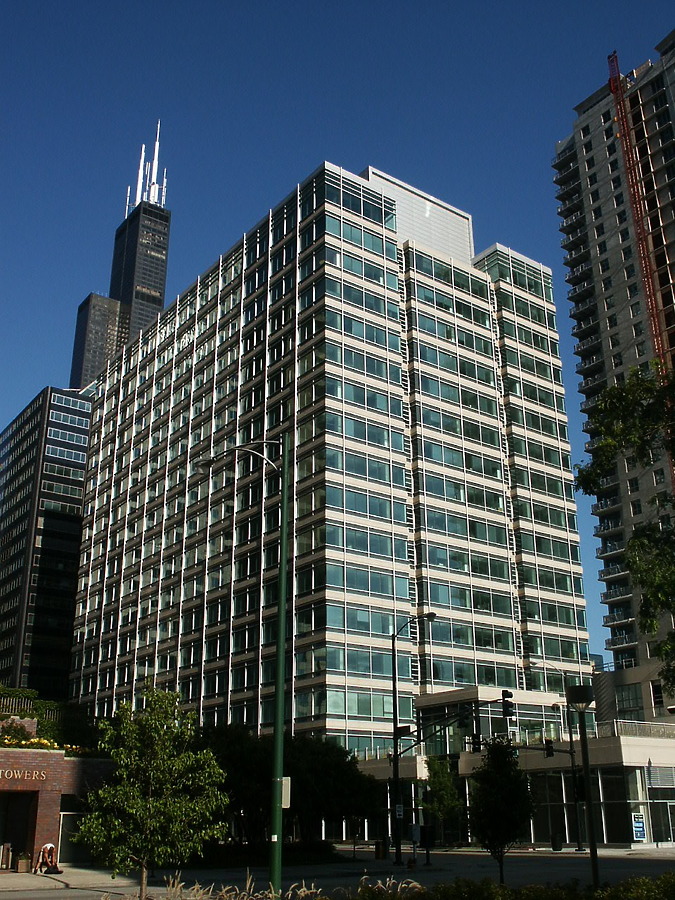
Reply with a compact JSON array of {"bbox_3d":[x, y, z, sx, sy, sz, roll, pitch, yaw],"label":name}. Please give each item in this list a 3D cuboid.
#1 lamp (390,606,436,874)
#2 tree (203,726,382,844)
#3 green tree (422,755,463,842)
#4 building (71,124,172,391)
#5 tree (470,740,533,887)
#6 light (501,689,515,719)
[{"bbox_3d":[3.067,11.379,36.108,0.450,9.450,2.950,15,-27,-33],"label":"lamp"},{"bbox_3d":[-2.077,15.775,42.112,7.800,5.900,6.500,1,-22,-3],"label":"tree"},{"bbox_3d":[6.566,22.389,57.992,2.800,5.500,2.800,-3,-22,5],"label":"green tree"},{"bbox_3d":[-158.869,-11.735,660.578,68.600,525.000,68.600,15,-27,-33],"label":"building"},{"bbox_3d":[3.670,8.209,20.297,1.500,3.400,1.500,-4,-22,9],"label":"tree"},{"bbox_3d":[6.106,9.079,32.591,0.420,1.030,0.370,15,-27,-33],"label":"light"}]

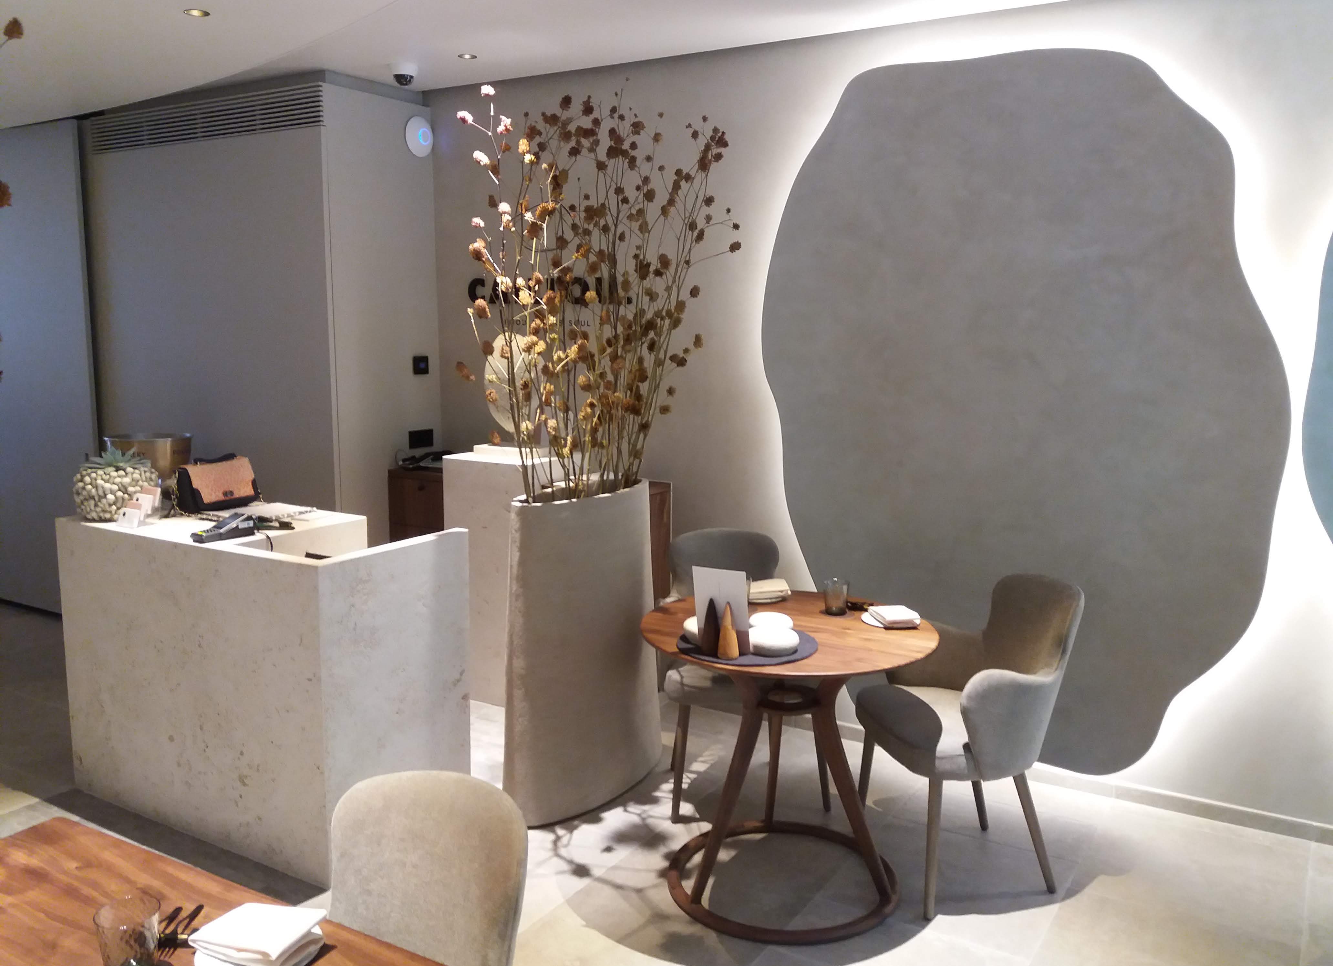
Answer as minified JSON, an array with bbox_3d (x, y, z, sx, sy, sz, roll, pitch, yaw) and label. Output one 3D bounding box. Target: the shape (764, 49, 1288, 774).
[{"bbox_3d":[1.141,-0.226,3.746,1.778,2.395,0.050,6,10,31],"label":"shape"}]

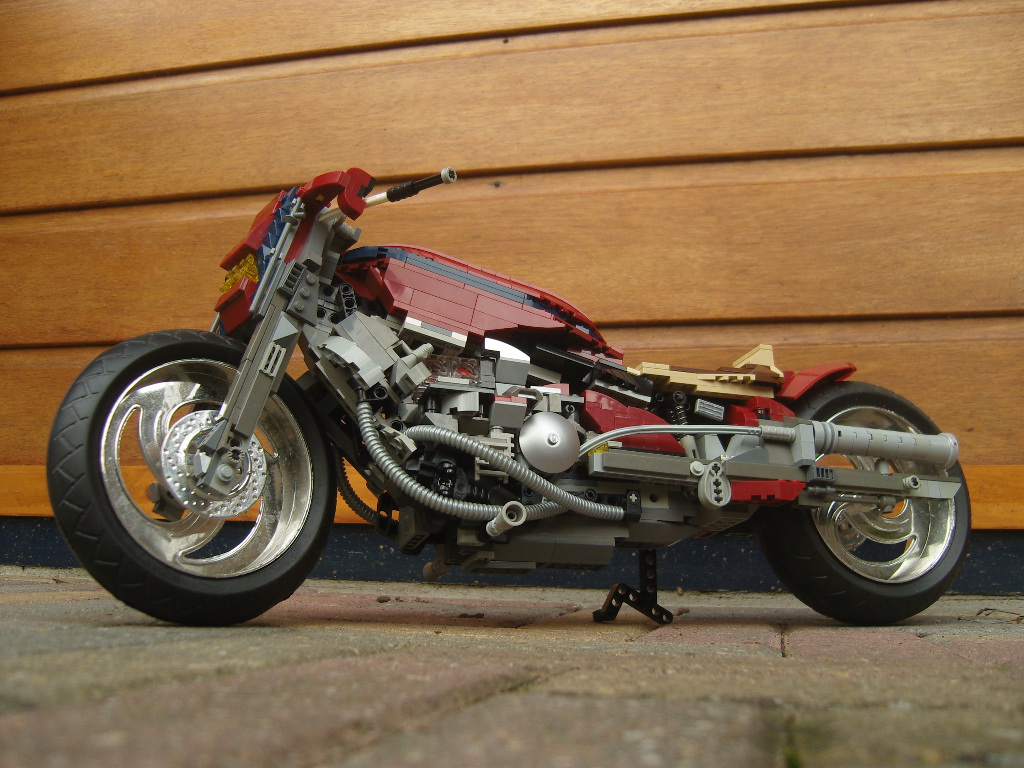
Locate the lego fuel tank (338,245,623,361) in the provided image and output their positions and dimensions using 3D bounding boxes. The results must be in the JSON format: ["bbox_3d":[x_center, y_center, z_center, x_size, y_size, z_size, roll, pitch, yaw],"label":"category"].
[{"bbox_3d":[-0.015,-0.036,0.544,0.160,0.053,0.080,12,-18,-14],"label":"lego fuel tank"}]

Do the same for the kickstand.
[{"bbox_3d":[0.068,0.114,0.563,0.045,0.043,0.018,4,-16,-16],"label":"kickstand"}]

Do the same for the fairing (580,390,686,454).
[{"bbox_3d":[0.065,0.021,0.536,0.058,0.036,0.012,4,-16,-16],"label":"fairing"}]

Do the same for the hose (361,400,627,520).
[{"bbox_3d":[-0.011,0.041,0.503,0.138,0.060,0.036,4,-16,-16],"label":"hose"}]

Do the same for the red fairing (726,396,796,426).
[{"bbox_3d":[0.140,0.016,0.565,0.037,0.020,0.020,4,-16,-16],"label":"red fairing"}]

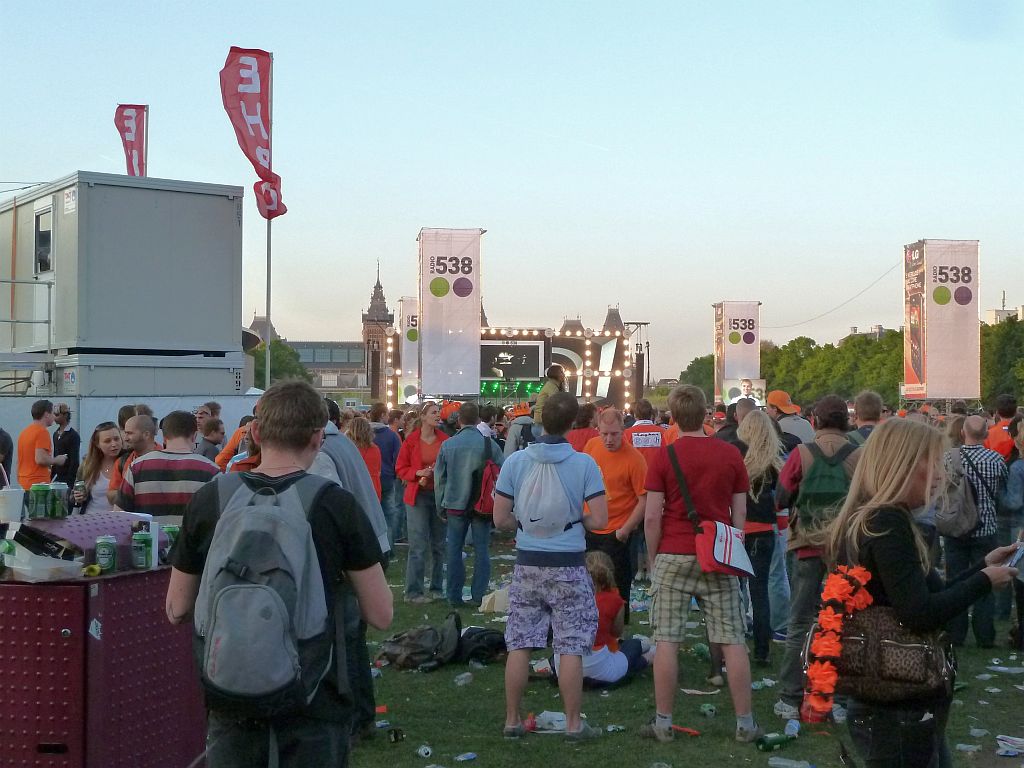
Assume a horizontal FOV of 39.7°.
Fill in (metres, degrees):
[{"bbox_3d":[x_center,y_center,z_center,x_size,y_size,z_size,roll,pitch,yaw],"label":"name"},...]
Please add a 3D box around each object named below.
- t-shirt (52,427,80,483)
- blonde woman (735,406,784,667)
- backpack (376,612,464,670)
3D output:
[{"bbox_3d":[-4.769,0.797,15.200,0.470,0.700,0.290,-1,-1,37],"label":"t-shirt"},{"bbox_3d":[1.684,1.049,9.700,0.460,1.720,0.340,0,-1,-3],"label":"blonde woman"},{"bbox_3d":[-0.625,1.727,9.600,0.560,0.340,0.270,0,-45,0],"label":"backpack"}]

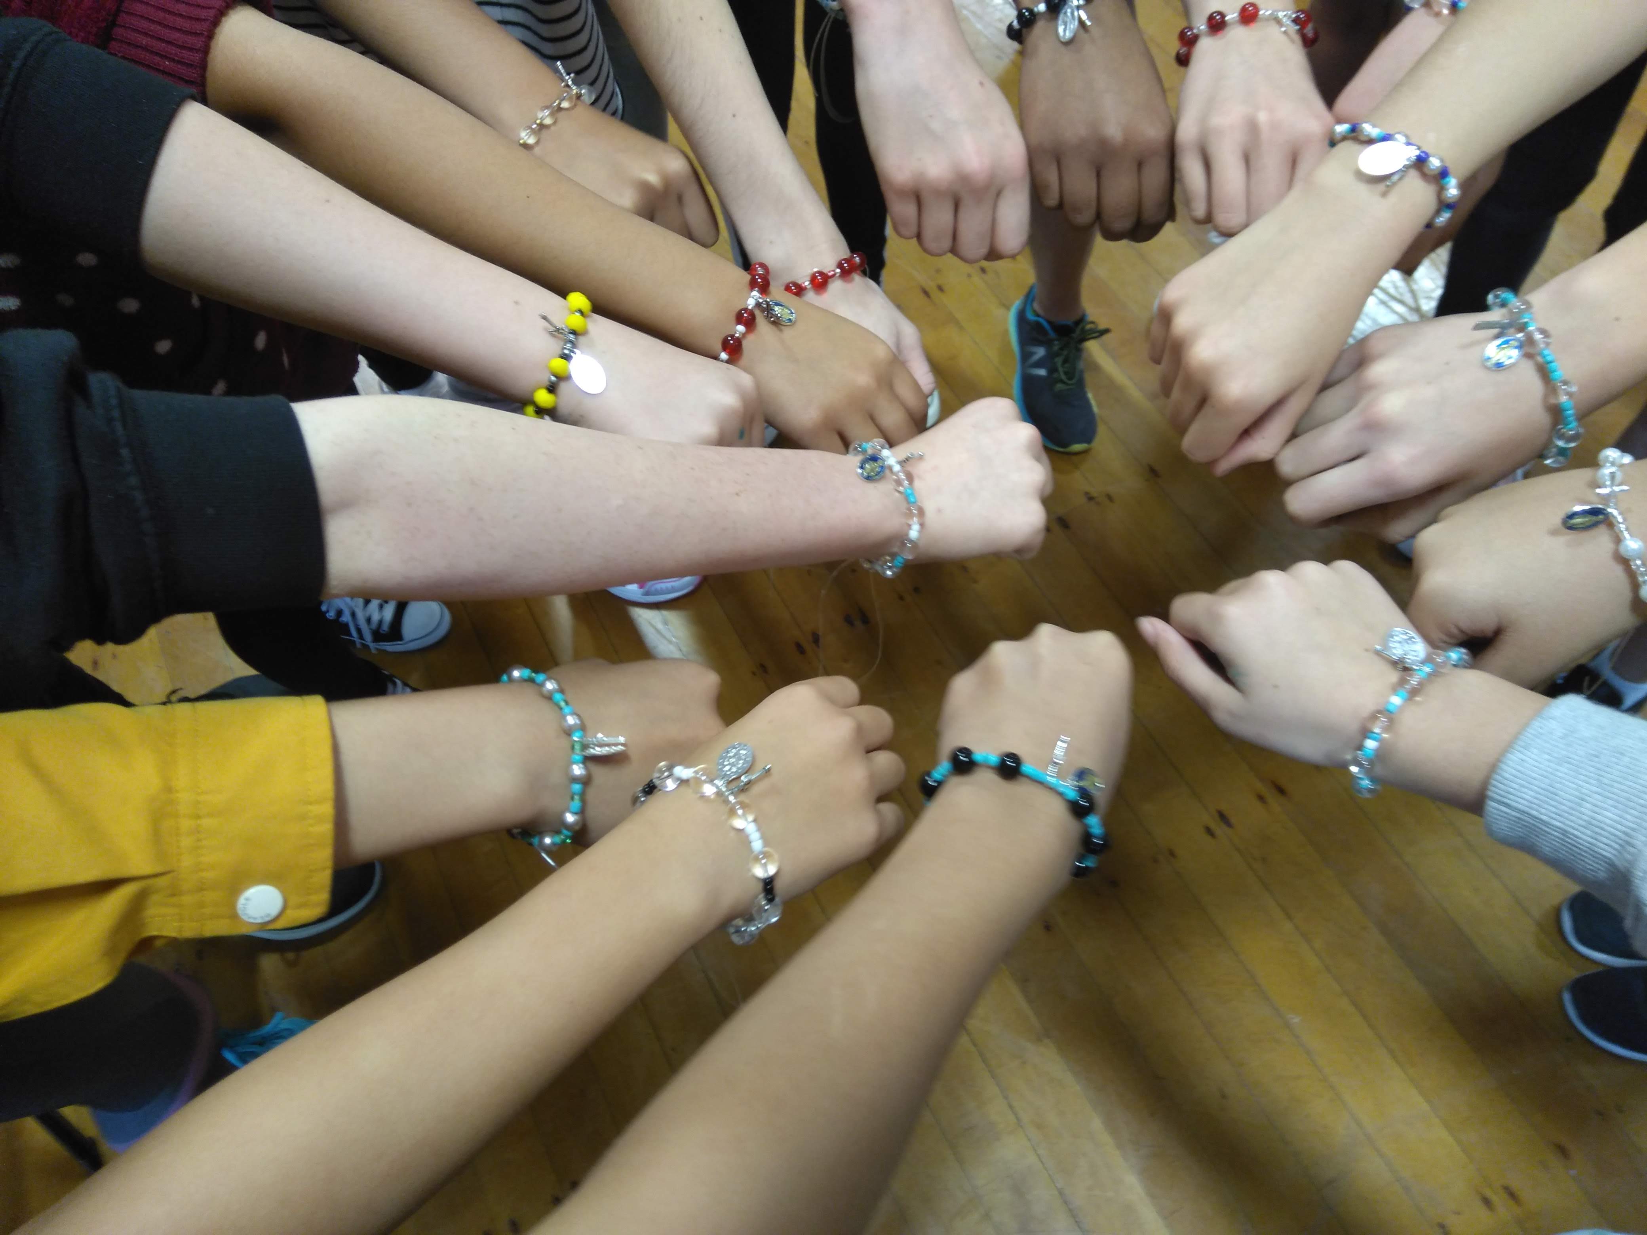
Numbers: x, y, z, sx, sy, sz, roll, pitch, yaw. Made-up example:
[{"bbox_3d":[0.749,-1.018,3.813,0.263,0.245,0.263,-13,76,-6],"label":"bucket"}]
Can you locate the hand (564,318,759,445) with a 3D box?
[{"bbox_3d":[-0.081,-0.102,0.490,0.100,0.050,0.074,17,65,-12],"label":"hand"}]

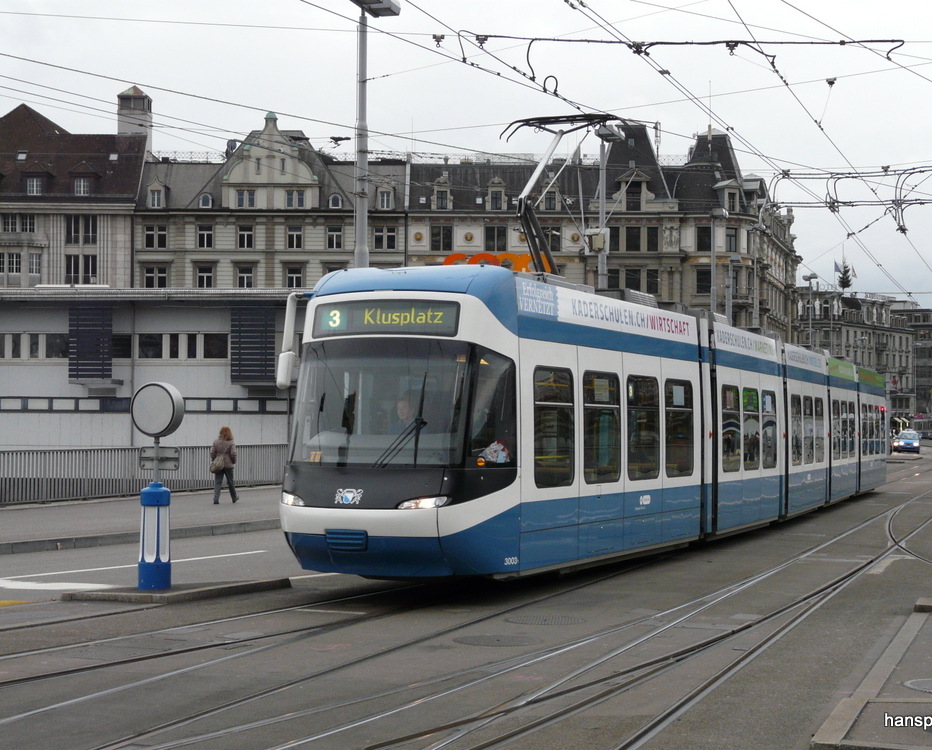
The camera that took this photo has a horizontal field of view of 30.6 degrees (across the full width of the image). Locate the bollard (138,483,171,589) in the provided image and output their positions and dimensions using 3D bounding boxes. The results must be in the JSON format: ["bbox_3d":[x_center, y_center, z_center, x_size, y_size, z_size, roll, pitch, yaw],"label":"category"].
[{"bbox_3d":[-3.100,1.597,17.018,0.330,1.080,0.330,0,-2,0],"label":"bollard"}]

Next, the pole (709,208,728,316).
[{"bbox_3d":[10.092,-1.331,67.820,0.750,10.710,0.380,0,-2,20],"label":"pole"}]

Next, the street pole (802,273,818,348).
[{"bbox_3d":[20.796,-0.461,102.808,1.100,11.410,0.400,-1,-2,37],"label":"street pole"}]

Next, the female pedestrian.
[{"bbox_3d":[-5.239,1.957,37.028,0.460,1.680,0.500,-1,-2,22],"label":"female pedestrian"}]

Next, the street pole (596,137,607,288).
[{"bbox_3d":[3.969,-1.803,49.825,0.270,10.390,0.270,-1,-2,22],"label":"street pole"}]

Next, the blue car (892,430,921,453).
[{"bbox_3d":[35.056,5.368,134.963,1.740,1.620,4.100,0,-2,14],"label":"blue car"}]

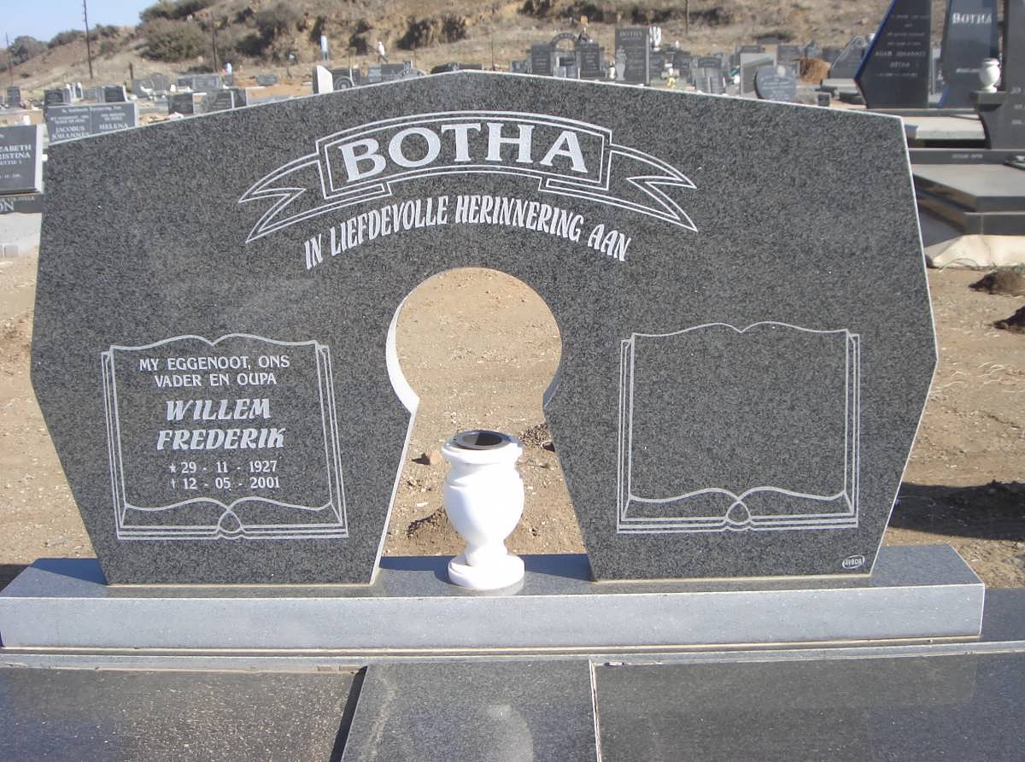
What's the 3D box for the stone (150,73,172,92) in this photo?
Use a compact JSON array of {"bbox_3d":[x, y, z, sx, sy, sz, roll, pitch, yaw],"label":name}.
[{"bbox_3d":[-12.243,-10.329,40.000,0.673,0.690,0.130,-2,15,0],"label":"stone"}]

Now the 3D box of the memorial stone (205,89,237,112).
[{"bbox_3d":[-6.842,-6.551,27.000,0.651,0.587,0.120,-2,15,0],"label":"memorial stone"}]

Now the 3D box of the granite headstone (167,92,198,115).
[{"bbox_3d":[-7.733,-6.501,27.000,0.627,0.526,0.120,-2,15,0],"label":"granite headstone"}]

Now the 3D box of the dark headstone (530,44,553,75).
[{"bbox_3d":[0.782,-8.603,31.000,0.572,0.953,0.120,-1,15,1],"label":"dark headstone"}]

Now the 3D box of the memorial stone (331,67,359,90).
[{"bbox_3d":[-4.957,-8.880,34.000,0.790,0.739,0.120,-2,15,0],"label":"memorial stone"}]

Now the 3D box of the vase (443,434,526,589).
[{"bbox_3d":[-0.046,0.225,2.030,0.142,0.250,0.142,-1,15,1],"label":"vase"}]

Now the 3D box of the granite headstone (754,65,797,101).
[{"bbox_3d":[3.783,-4.248,16.500,0.597,0.557,0.120,-1,15,4],"label":"granite headstone"}]

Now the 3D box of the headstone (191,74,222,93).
[{"bbox_3d":[-10.108,-9.798,38.000,1.037,0.684,0.130,-2,15,0],"label":"headstone"}]

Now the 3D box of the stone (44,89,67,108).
[{"bbox_3d":[-11.909,-7.335,30.000,0.553,0.540,0.120,-2,15,0],"label":"stone"}]

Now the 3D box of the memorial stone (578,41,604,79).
[{"bbox_3d":[2.116,-8.614,31.000,0.659,1.022,0.120,-1,15,1],"label":"memorial stone"}]

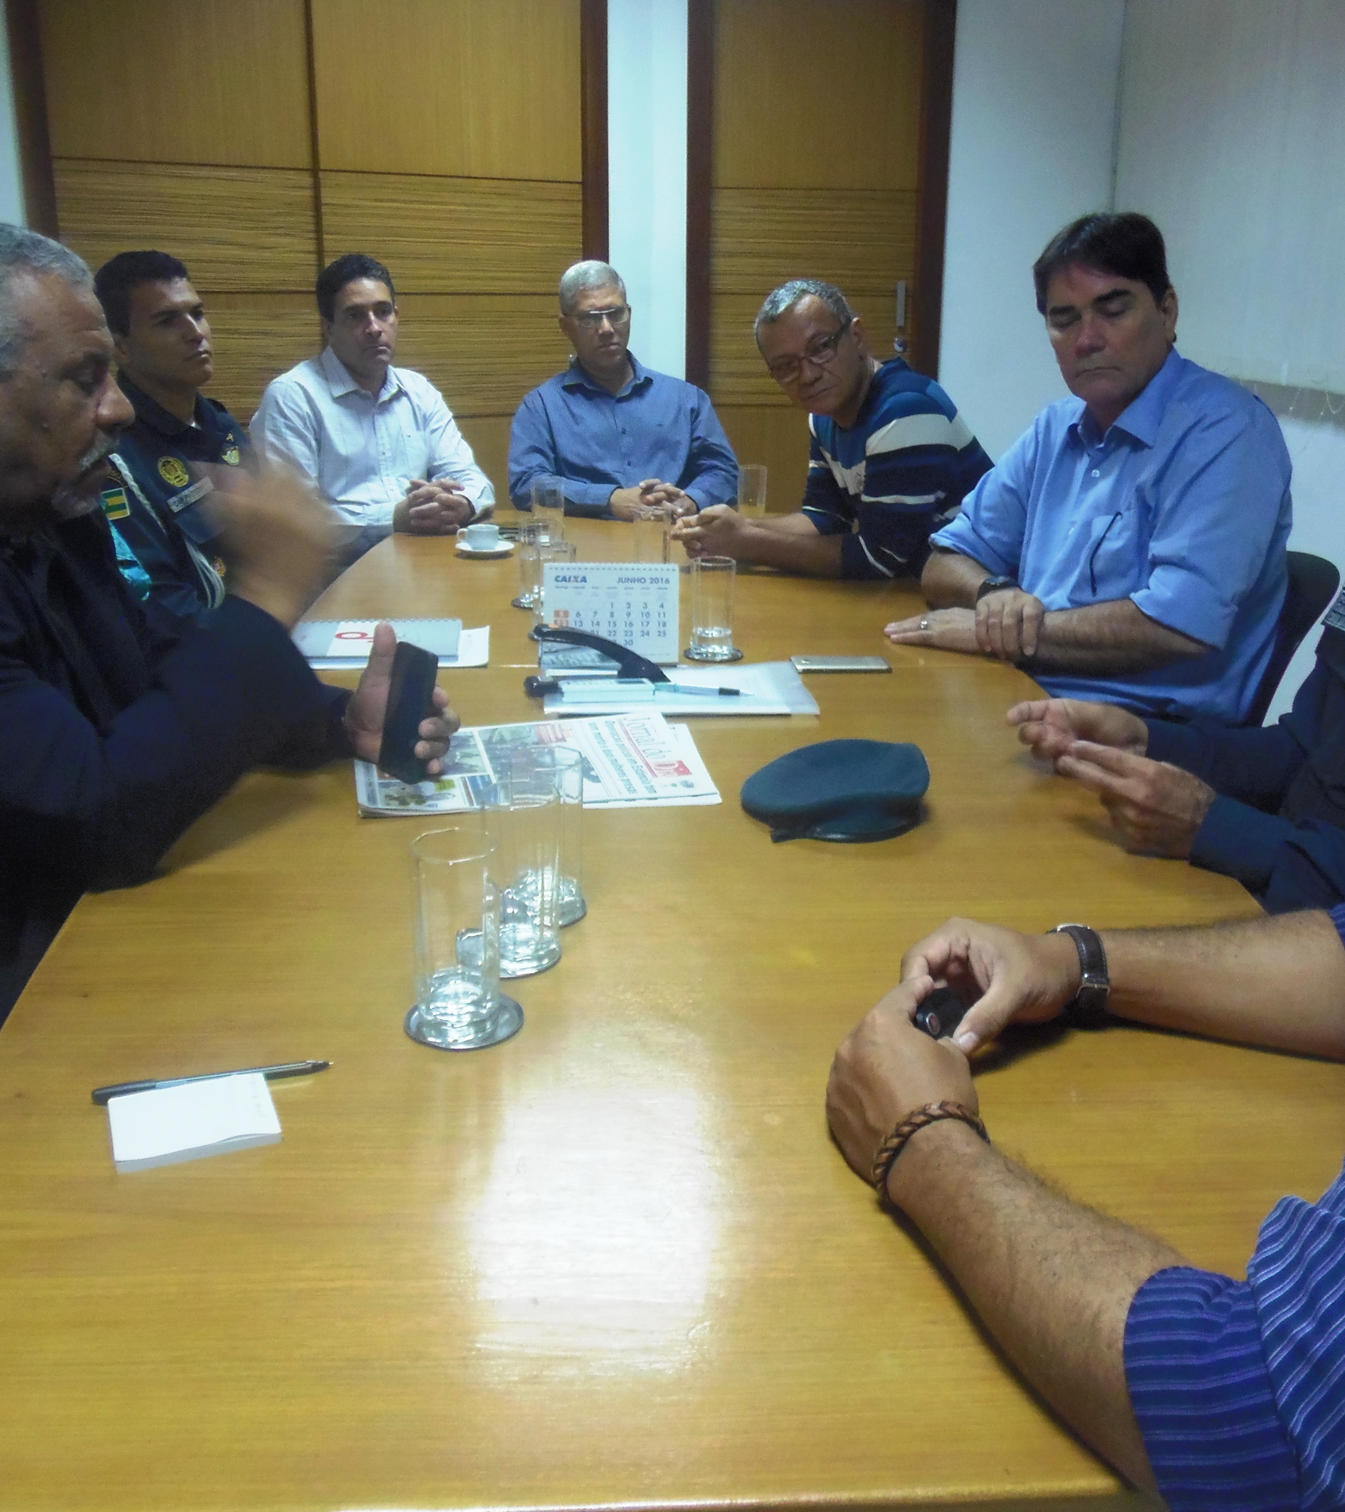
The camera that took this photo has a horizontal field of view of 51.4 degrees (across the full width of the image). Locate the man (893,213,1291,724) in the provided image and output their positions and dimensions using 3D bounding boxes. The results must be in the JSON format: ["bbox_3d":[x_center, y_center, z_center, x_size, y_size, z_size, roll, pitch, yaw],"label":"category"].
[{"bbox_3d":[0.621,-0.079,2.115,0.800,1.360,0.580,-13,23,-35],"label":"man"}]

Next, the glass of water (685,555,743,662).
[{"bbox_3d":[0.060,-0.212,1.985,0.083,0.138,0.083,0,18,0],"label":"glass of water"}]

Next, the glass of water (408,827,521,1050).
[{"bbox_3d":[-0.148,0.124,0.976,0.083,0.138,0.083,0,18,0],"label":"glass of water"}]

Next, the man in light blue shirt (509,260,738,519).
[{"bbox_3d":[-0.117,-0.503,3.419,0.560,1.320,0.720,-1,19,-3],"label":"man in light blue shirt"}]

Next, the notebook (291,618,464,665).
[{"bbox_3d":[-0.465,-0.170,2.126,0.280,0.017,0.220,-1,19,-4],"label":"notebook"}]

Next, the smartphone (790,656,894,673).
[{"bbox_3d":[0.244,-0.132,2.035,0.138,0.007,0.067,0,19,-2],"label":"smartphone"}]

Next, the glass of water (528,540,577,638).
[{"bbox_3d":[-0.188,-0.266,2.221,0.067,0.138,0.067,0,19,0],"label":"glass of water"}]

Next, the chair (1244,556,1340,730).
[{"bbox_3d":[0.590,0.111,2.166,0.570,0.900,0.540,-6,19,-16],"label":"chair"}]

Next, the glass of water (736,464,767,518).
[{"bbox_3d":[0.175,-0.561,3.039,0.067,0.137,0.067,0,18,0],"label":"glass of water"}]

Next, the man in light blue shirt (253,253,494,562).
[{"bbox_3d":[-0.637,-0.404,3.116,0.560,1.320,0.750,-10,21,-27],"label":"man in light blue shirt"}]

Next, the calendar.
[{"bbox_3d":[-0.086,-0.204,1.966,0.191,0.137,0.080,1,18,3],"label":"calendar"}]

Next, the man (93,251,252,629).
[{"bbox_3d":[-0.878,-0.244,2.622,0.750,1.330,0.550,17,25,39],"label":"man"}]

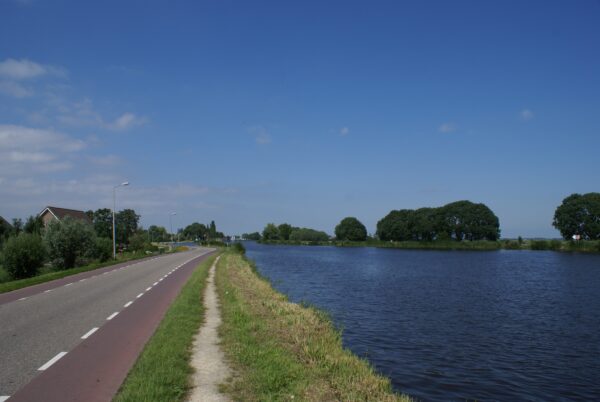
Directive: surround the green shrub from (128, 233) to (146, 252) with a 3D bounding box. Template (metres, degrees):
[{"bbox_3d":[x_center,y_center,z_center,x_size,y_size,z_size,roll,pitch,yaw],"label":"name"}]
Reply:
[{"bbox_3d":[-21.630,5.560,60.000,2.400,2.730,2.400,0,-5,0],"label":"green shrub"}]

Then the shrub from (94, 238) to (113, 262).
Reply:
[{"bbox_3d":[-16.081,4.035,36.790,1.600,2.150,1.600,0,-5,0],"label":"shrub"}]

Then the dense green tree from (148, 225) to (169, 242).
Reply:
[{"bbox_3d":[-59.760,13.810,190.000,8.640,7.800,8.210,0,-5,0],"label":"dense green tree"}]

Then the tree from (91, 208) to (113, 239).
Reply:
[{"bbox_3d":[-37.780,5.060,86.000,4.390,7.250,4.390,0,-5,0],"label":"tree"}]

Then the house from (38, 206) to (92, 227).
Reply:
[{"bbox_3d":[-43.141,5.821,83.809,8.500,8.200,12.000,0,-5,3],"label":"house"}]

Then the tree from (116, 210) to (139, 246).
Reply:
[{"bbox_3d":[-31.290,4.910,82.000,4.550,7.100,4.550,0,-5,0],"label":"tree"}]

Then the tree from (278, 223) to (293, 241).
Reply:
[{"bbox_3d":[-7.340,15.680,228.000,8.090,9.610,8.090,0,-5,0],"label":"tree"}]

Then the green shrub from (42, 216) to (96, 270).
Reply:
[{"bbox_3d":[-14.955,2.793,29.369,3.300,3.450,3.200,0,-5,0],"label":"green shrub"}]

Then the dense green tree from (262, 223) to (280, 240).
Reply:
[{"bbox_3d":[-15.180,16.510,240.000,9.590,10.120,9.590,0,-5,0],"label":"dense green tree"}]

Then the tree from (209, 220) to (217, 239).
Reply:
[{"bbox_3d":[-48.432,16.950,249.465,4.200,12.200,4.200,0,-5,0],"label":"tree"}]

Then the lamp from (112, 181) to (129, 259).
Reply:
[{"bbox_3d":[-16.109,1.829,40.492,1.450,7.020,0.320,1,-5,-11],"label":"lamp"}]

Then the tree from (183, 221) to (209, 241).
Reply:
[{"bbox_3d":[-55.515,16.912,239.431,13.600,10.800,12.500,0,-5,0],"label":"tree"}]

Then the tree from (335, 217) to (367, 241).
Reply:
[{"bbox_3d":[20.130,11.702,179.658,12.600,11.300,12.200,0,-5,0],"label":"tree"}]

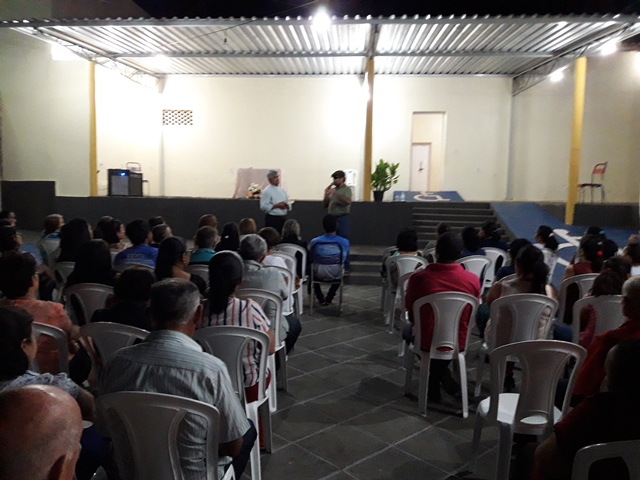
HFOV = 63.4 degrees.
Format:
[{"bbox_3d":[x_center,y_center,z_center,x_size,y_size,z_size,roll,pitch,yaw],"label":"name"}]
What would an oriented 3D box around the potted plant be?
[{"bbox_3d":[1.376,-1.252,10.928,0.600,0.910,0.580,1,6,4],"label":"potted plant"}]

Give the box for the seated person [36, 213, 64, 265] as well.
[{"bbox_3d":[-3.272,0.231,6.601,0.470,1.150,0.680,2,6,10],"label":"seated person"}]

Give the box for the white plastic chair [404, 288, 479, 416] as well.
[{"bbox_3d":[0.847,0.774,3.824,0.460,0.890,0.520,1,5,-1],"label":"white plastic chair"}]

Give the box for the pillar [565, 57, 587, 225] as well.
[{"bbox_3d":[4.978,-1.903,10.105,0.180,3.220,0.180,1,6,4],"label":"pillar"}]

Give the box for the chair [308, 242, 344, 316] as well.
[{"bbox_3d":[0.089,0.452,6.433,0.420,0.870,0.500,1,6,4],"label":"chair"}]

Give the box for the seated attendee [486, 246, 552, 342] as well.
[{"bbox_3d":[1.377,0.599,3.967,0.500,1.230,0.720,1,5,-3],"label":"seated attendee"}]

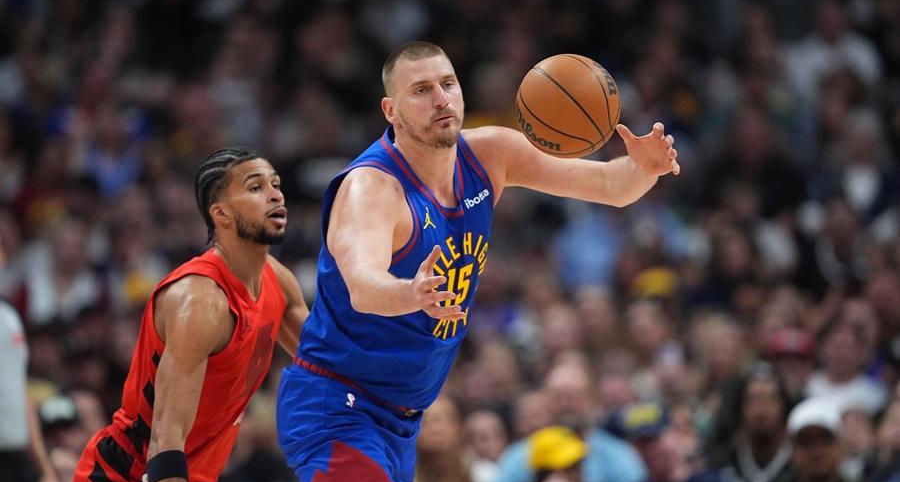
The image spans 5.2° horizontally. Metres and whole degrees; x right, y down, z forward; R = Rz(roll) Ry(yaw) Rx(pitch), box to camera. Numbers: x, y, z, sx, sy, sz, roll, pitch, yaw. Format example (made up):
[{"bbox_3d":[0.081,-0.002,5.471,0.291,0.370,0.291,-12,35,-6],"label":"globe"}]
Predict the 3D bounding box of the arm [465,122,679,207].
[{"bbox_3d":[0.279,-0.176,22.960,0.560,0.200,0.240,0,0,32],"label":"arm"}]

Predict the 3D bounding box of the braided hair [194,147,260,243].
[{"bbox_3d":[-0.517,-0.106,23.220,0.190,0.215,0.170,0,0,30],"label":"braided hair"}]

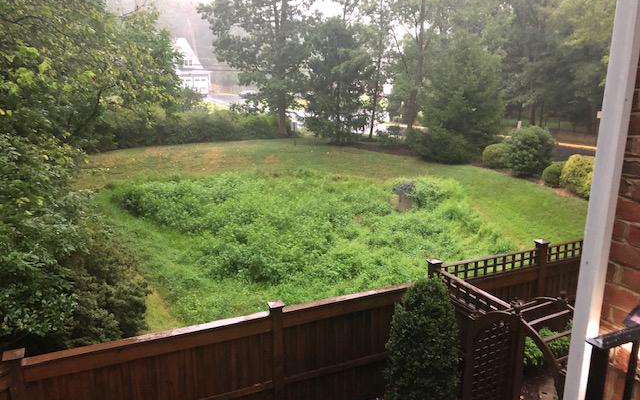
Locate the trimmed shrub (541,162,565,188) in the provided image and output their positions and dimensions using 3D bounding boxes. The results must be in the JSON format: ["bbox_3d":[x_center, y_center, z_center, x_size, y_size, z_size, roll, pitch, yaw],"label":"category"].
[{"bbox_3d":[8.798,-0.953,19.352,0.871,1.030,0.871,7,15,24],"label":"trimmed shrub"}]

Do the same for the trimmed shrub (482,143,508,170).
[{"bbox_3d":[8.006,-2.016,23.433,1.234,1.146,1.234,5,15,18],"label":"trimmed shrub"}]

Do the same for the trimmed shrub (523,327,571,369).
[{"bbox_3d":[3.426,2.204,7.760,0.850,0.650,0.700,-6,15,-24],"label":"trimmed shrub"}]

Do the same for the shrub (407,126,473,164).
[{"bbox_3d":[5.615,-2.570,24.425,3.123,1.732,2.655,3,14,13],"label":"shrub"}]

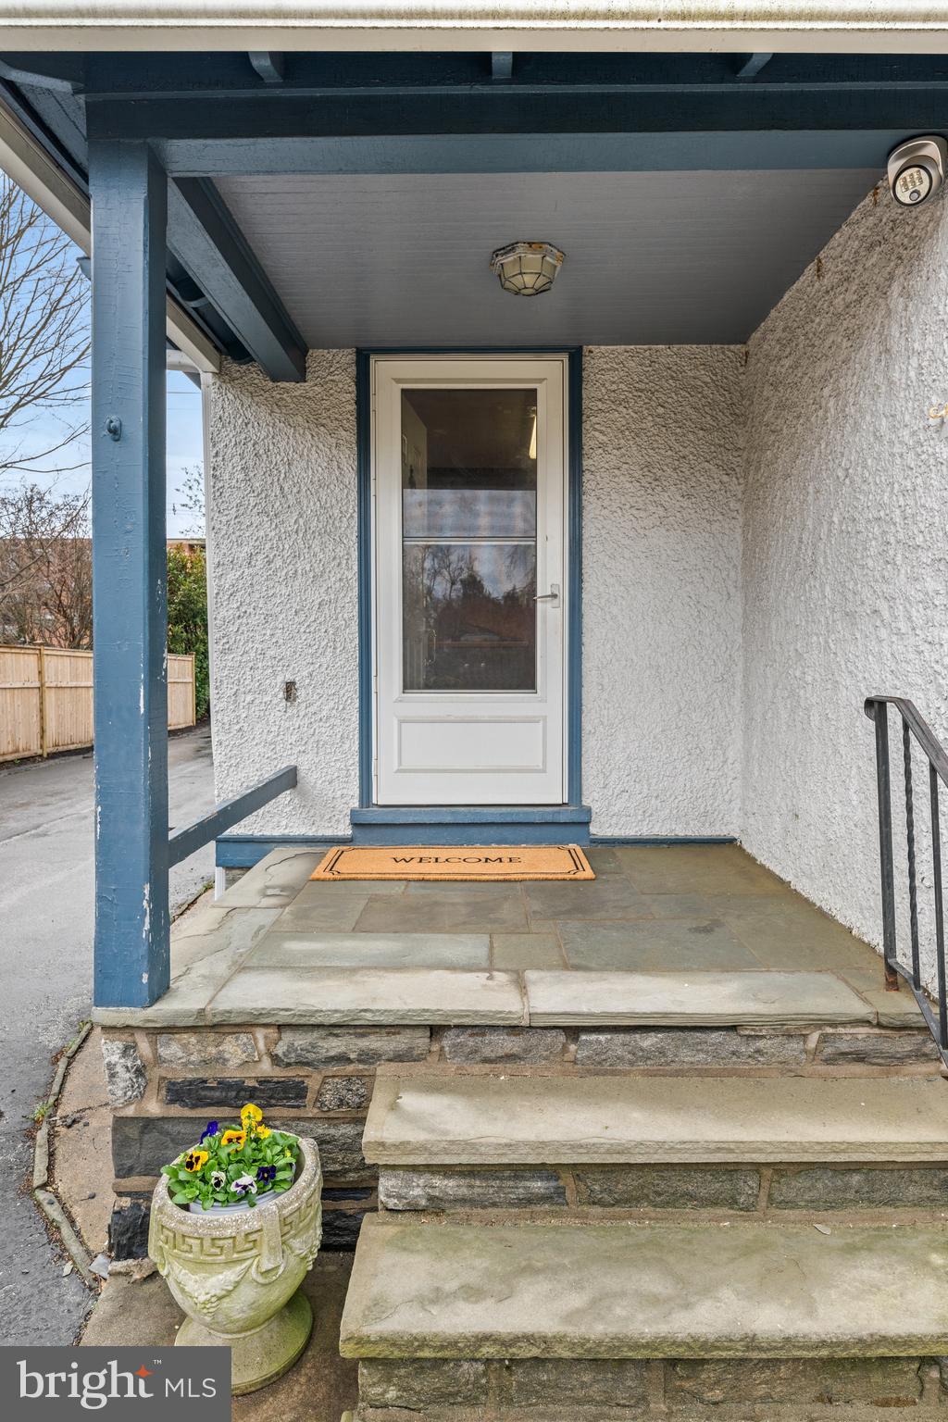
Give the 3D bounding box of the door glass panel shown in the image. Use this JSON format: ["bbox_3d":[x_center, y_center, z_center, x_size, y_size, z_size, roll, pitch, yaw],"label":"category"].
[{"bbox_3d":[-0.023,-0.771,3.570,0.620,1.375,0.030,0,2,1],"label":"door glass panel"}]

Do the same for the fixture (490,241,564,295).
[{"bbox_3d":[0.184,-1.511,2.730,0.255,0.120,0.255,0,2,1],"label":"fixture"}]

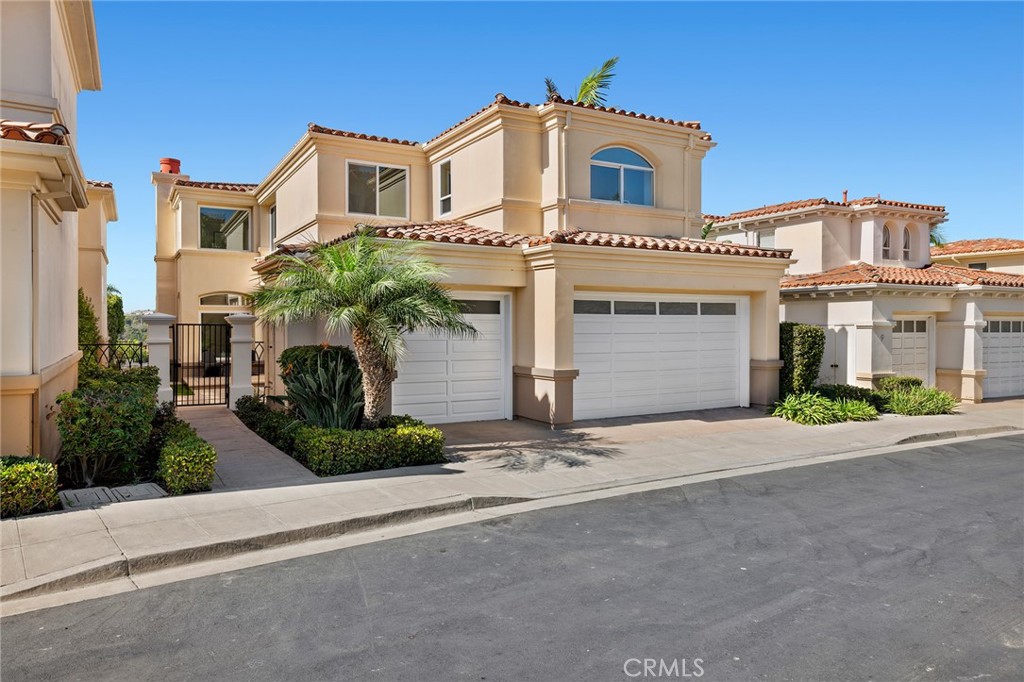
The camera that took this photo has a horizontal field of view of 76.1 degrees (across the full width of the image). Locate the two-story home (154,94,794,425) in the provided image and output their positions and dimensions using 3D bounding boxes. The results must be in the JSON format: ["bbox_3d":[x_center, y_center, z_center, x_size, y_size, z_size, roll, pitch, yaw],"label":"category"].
[{"bbox_3d":[-3.840,-2.628,20.294,12.150,8.000,20.050,-1,2,-30],"label":"two-story home"}]

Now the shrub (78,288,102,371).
[{"bbox_3d":[-10.886,0.003,16.504,1.150,2.630,1.150,-1,2,-30],"label":"shrub"}]

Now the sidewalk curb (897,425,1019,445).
[{"bbox_3d":[8.190,1.678,12.027,3.750,0.130,0.180,-1,2,-26],"label":"sidewalk curb"}]

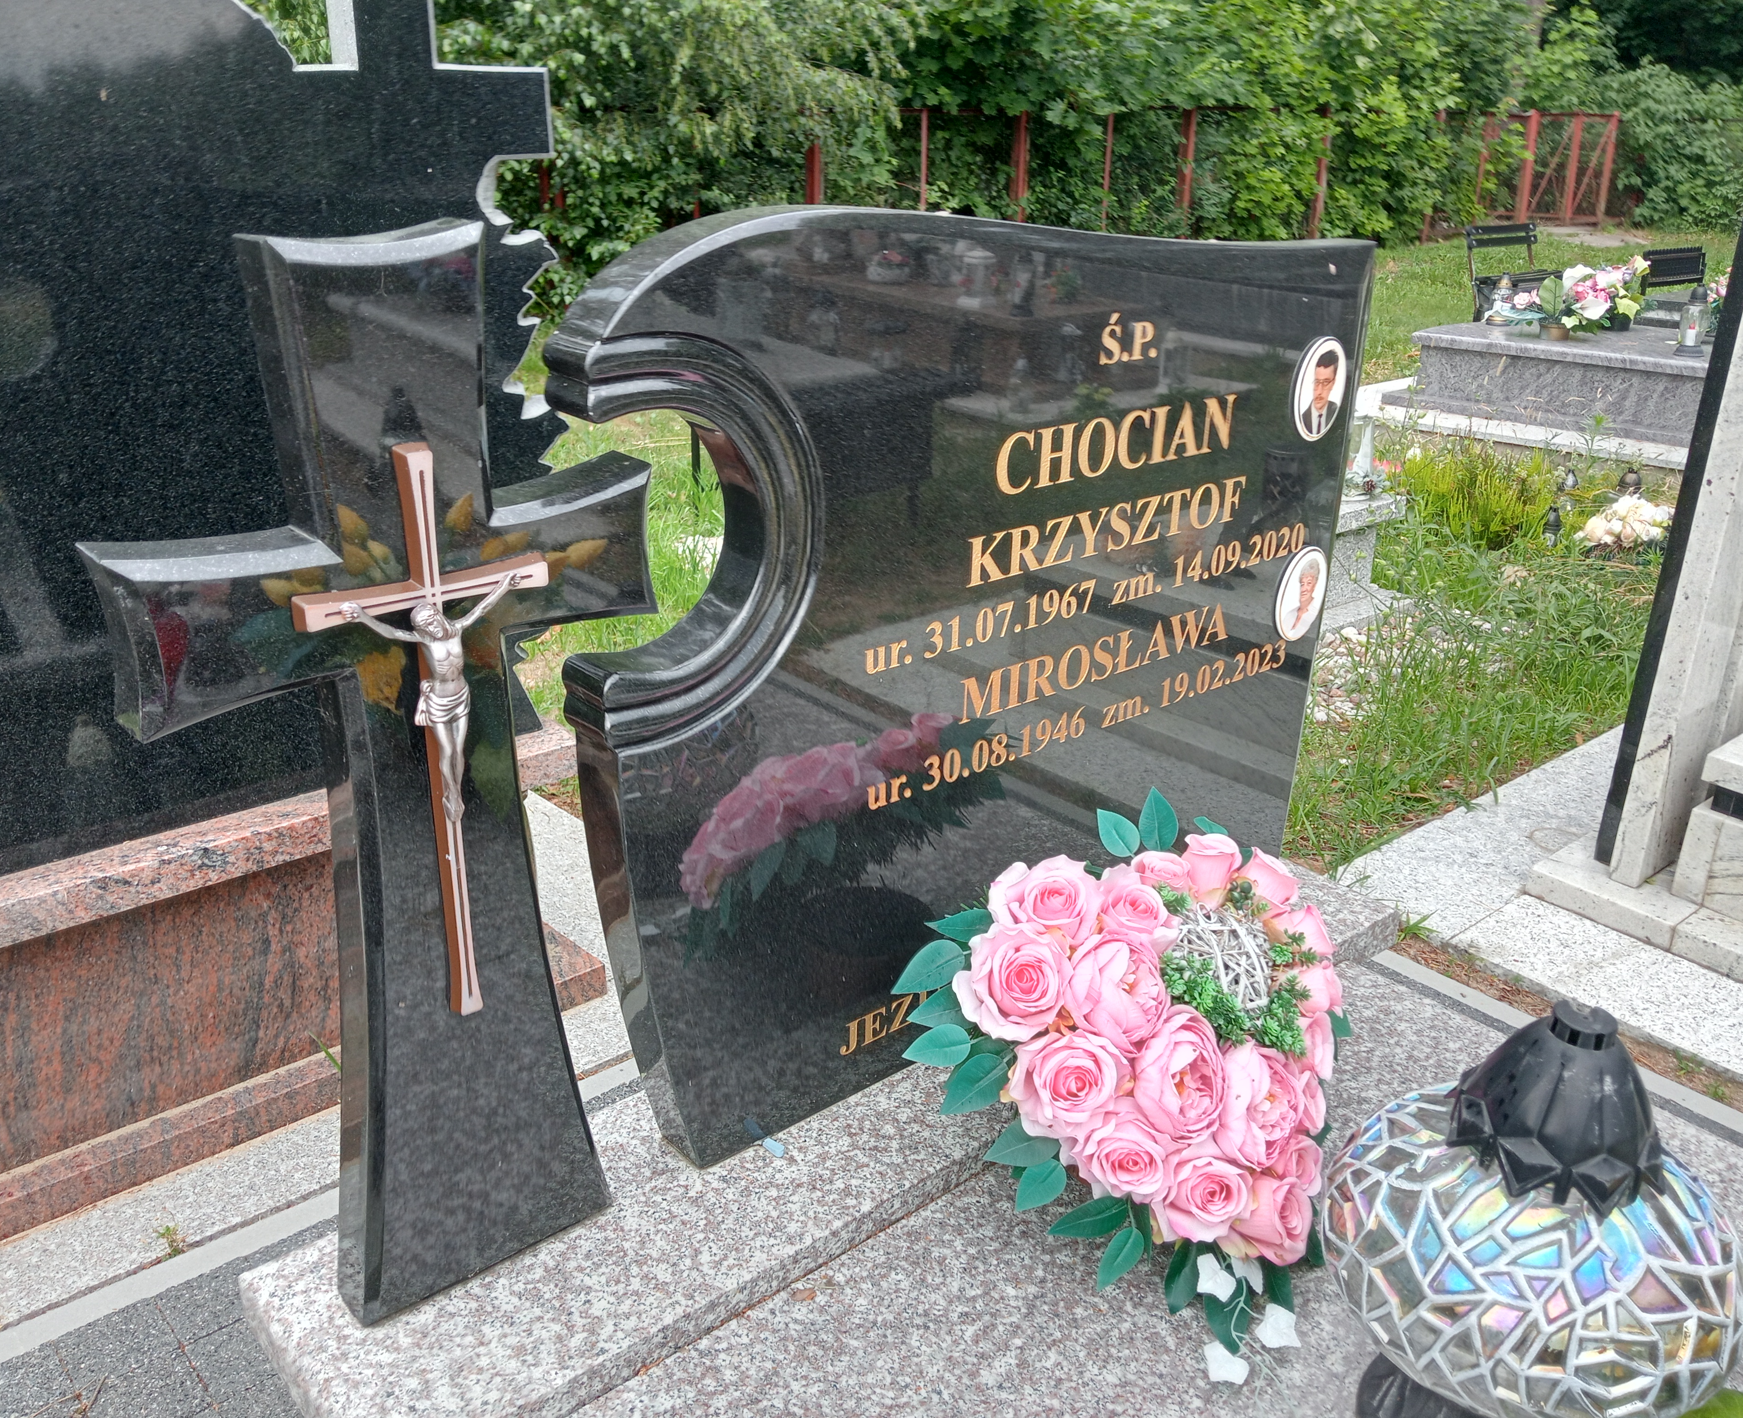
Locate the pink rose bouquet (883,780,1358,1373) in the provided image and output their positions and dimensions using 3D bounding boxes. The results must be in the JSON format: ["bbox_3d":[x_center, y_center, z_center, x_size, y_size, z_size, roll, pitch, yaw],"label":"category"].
[{"bbox_3d":[0.335,0.405,1.767,0.532,0.424,0.466,-8,25,-22],"label":"pink rose bouquet"}]

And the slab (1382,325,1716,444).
[{"bbox_3d":[3.299,-1.312,6.263,1.995,0.279,1.104,19,28,35],"label":"slab"}]

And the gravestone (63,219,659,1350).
[{"bbox_3d":[-0.425,0.096,1.460,0.500,1.085,0.082,-17,29,-37],"label":"gravestone"}]

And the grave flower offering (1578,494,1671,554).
[{"bbox_3d":[2.391,-0.586,4.838,0.319,0.153,0.266,13,25,24],"label":"grave flower offering"}]

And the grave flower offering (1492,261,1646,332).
[{"bbox_3d":[3.002,-1.759,6.548,0.612,0.306,0.359,12,25,22],"label":"grave flower offering"}]

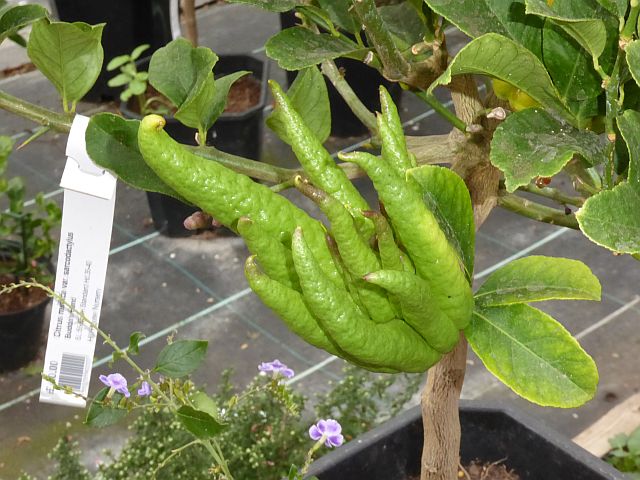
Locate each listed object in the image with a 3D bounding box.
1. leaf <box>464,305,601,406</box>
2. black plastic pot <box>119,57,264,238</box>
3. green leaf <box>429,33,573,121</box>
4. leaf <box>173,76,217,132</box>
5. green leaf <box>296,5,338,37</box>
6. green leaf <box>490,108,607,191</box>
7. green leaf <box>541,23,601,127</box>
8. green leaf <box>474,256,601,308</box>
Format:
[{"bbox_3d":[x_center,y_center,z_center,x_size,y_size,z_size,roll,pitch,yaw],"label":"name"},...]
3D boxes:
[{"bbox_3d":[0.115,0.062,0.840,0.092,0.014,0.045,34,71,10],"label":"leaf"},{"bbox_3d":[-0.131,-0.094,1.642,0.151,0.149,0.151,3,31,4],"label":"black plastic pot"},{"bbox_3d":[0.092,-0.082,0.780,0.078,0.040,0.026,10,6,-1],"label":"green leaf"},{"bbox_3d":[-0.062,-0.070,0.785,0.021,0.031,0.012,14,-9,24],"label":"leaf"},{"bbox_3d":[-0.001,-0.111,0.785,0.030,0.012,0.016,28,69,26],"label":"green leaf"},{"bbox_3d":[0.116,-0.046,0.785,0.064,0.022,0.044,19,61,18],"label":"green leaf"},{"bbox_3d":[0.129,-0.085,0.800,0.035,0.060,0.016,11,-10,8],"label":"green leaf"},{"bbox_3d":[0.118,0.022,0.840,0.070,0.018,0.032,2,60,1],"label":"green leaf"}]

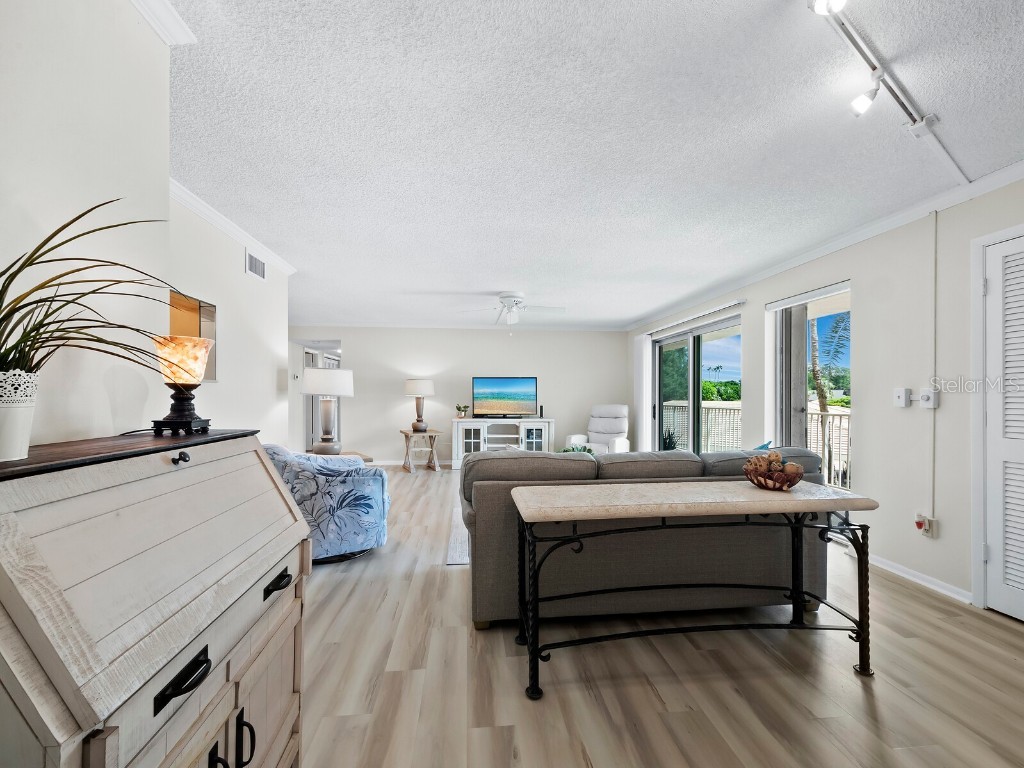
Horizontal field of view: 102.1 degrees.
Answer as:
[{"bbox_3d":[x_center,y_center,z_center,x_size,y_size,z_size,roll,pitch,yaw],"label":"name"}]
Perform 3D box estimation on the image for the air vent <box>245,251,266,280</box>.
[{"bbox_3d":[-2.172,-1.006,3.534,0.030,0.210,0.335,1,-1,-6],"label":"air vent"}]

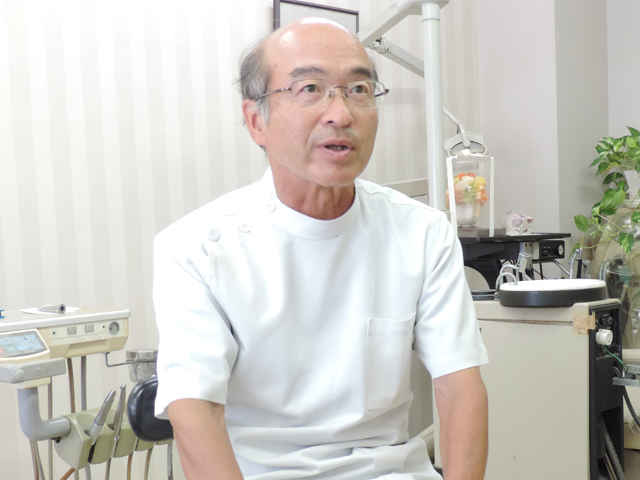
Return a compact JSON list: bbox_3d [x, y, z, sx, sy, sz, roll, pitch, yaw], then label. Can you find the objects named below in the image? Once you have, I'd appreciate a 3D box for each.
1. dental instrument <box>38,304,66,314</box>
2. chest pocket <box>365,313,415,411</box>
[{"bbox_3d":[-0.612,0.160,1.700,0.080,0.020,0.020,0,4,29],"label":"dental instrument"},{"bbox_3d":[0.095,0.168,1.020,0.095,0.122,0.020,-6,12,-43],"label":"chest pocket"}]

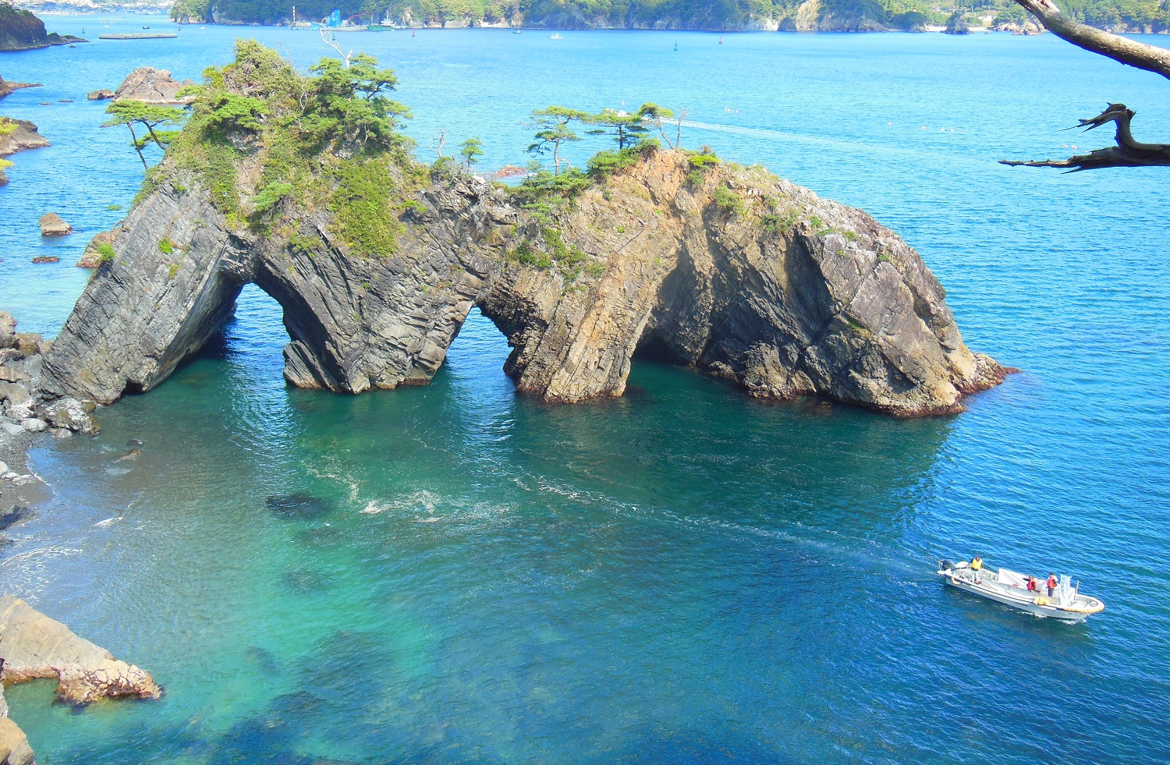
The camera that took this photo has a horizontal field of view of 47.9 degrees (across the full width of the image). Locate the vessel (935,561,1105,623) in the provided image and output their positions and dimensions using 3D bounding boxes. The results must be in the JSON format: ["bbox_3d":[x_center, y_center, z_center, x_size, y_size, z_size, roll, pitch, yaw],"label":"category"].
[{"bbox_3d":[24.275,11.291,72.963,8.900,1.900,2.500,13,20,37],"label":"vessel"}]

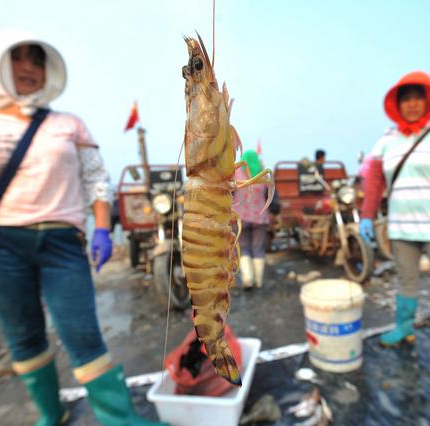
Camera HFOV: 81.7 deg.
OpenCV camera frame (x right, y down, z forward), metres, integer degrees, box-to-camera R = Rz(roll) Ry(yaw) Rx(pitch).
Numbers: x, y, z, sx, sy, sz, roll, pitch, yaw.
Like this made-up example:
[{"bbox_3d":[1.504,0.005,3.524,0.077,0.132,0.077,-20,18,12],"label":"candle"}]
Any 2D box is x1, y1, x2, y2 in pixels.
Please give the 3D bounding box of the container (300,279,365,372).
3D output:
[{"bbox_3d":[0.653,0.606,1.372,0.315,0.380,0.315,-3,2,0],"label":"container"}]

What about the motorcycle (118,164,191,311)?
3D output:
[{"bbox_3d":[-0.700,0.100,3.400,1.150,1.400,2.950,-3,2,-9],"label":"motorcycle"}]

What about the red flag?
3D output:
[{"bbox_3d":[-1.175,-1.344,3.500,0.240,0.420,0.080,-4,2,-17],"label":"red flag"}]

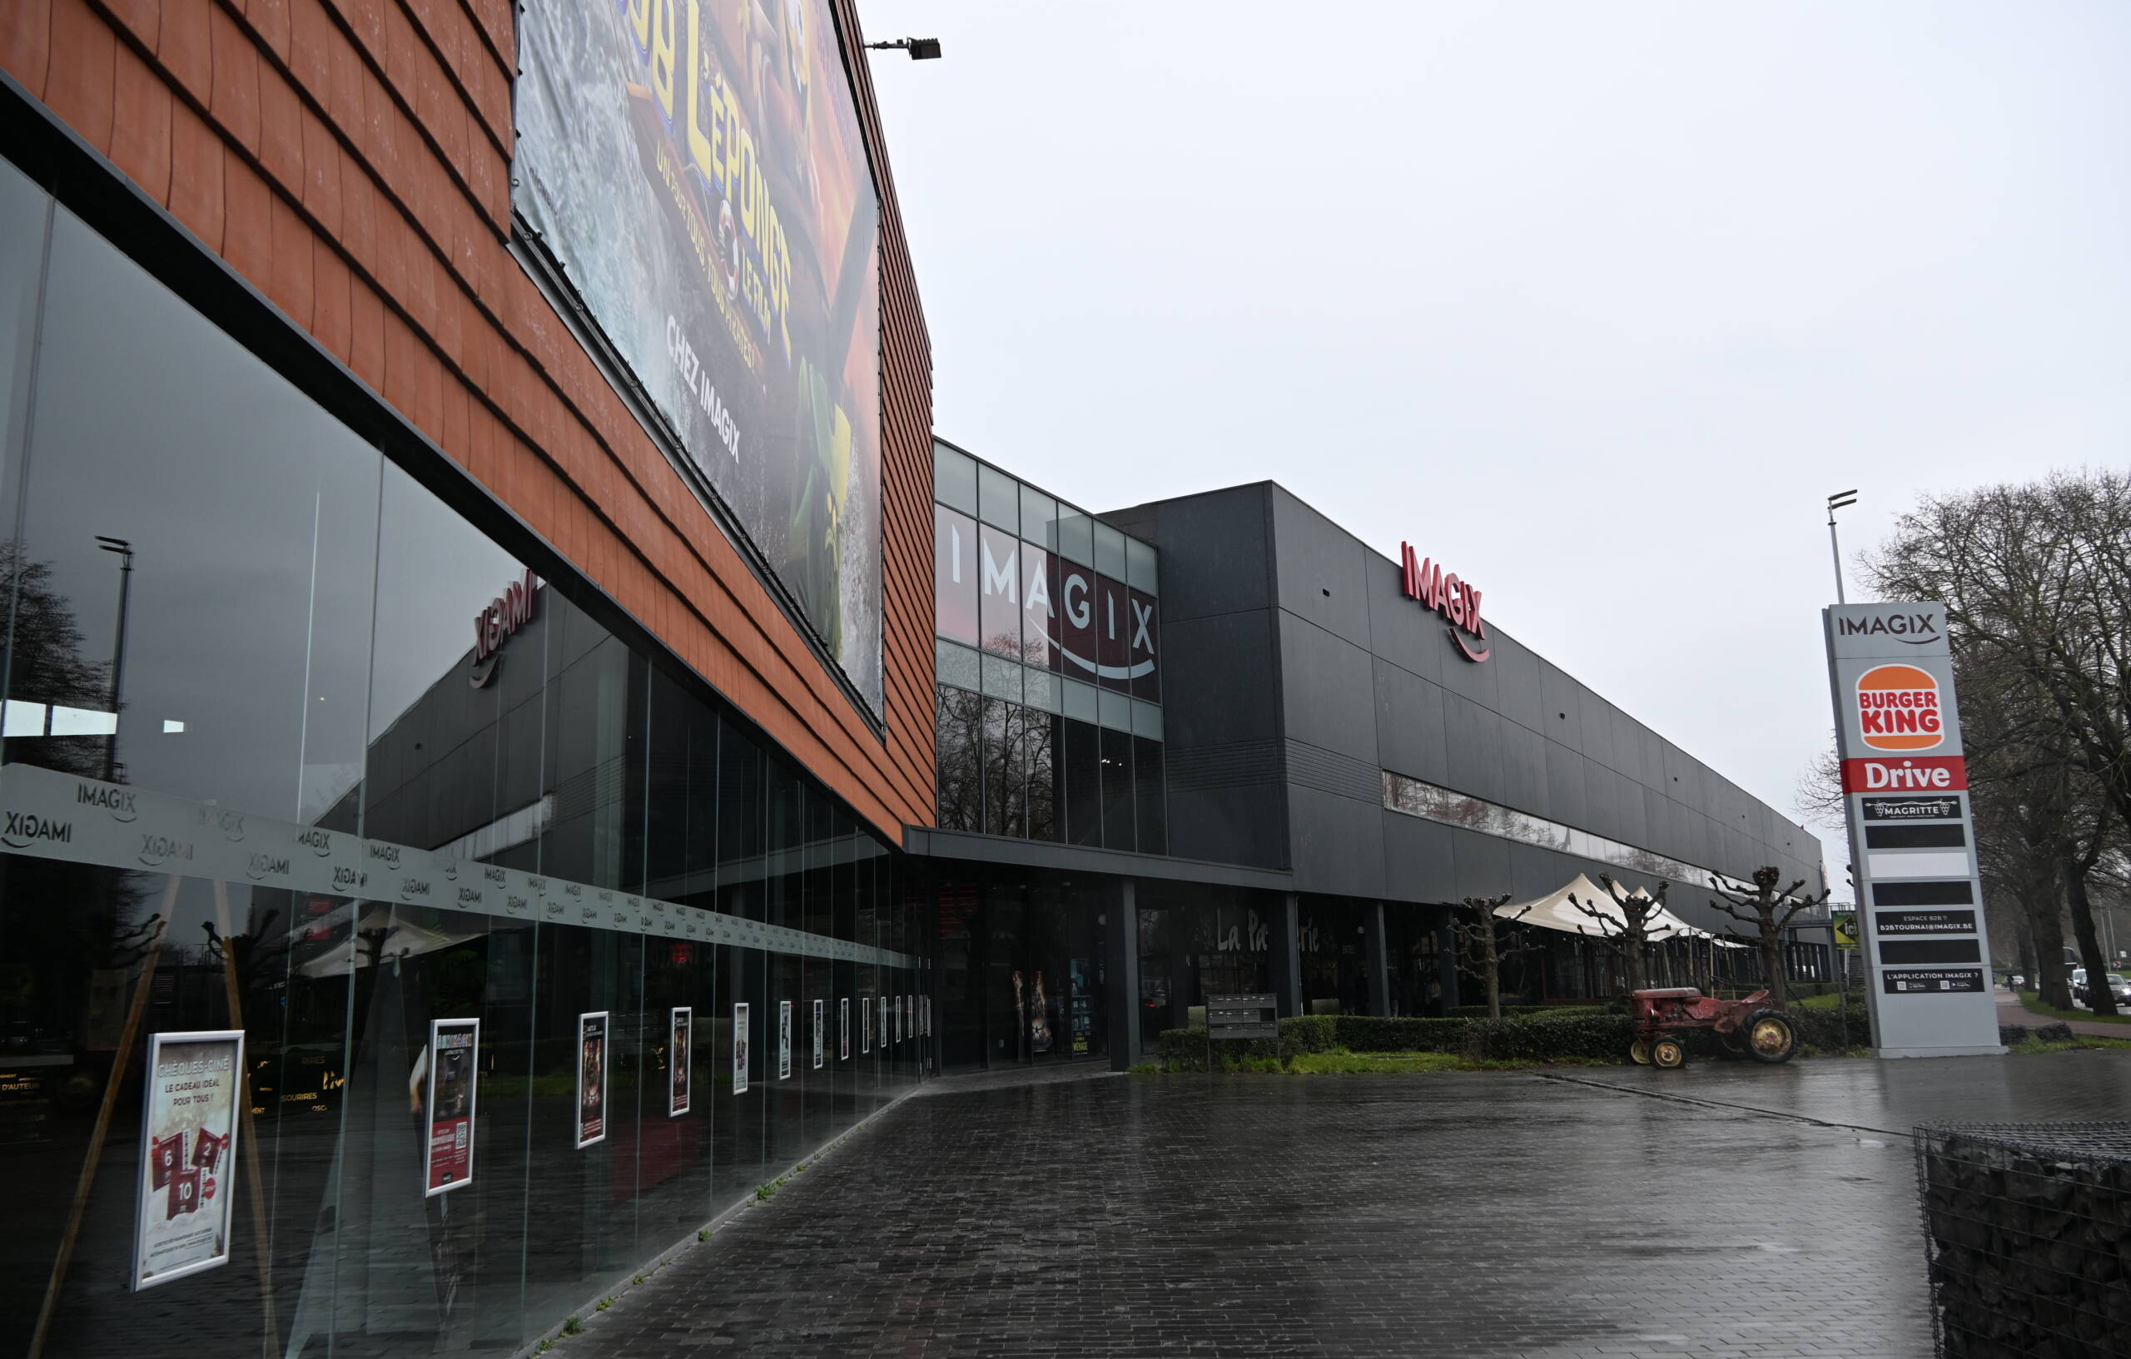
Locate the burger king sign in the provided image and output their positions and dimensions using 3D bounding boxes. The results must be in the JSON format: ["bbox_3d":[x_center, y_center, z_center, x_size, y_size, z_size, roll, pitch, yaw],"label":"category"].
[{"bbox_3d":[14.385,0.491,27.549,1.408,1.526,0.100,-1,-11,0],"label":"burger king sign"}]

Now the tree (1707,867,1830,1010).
[{"bbox_3d":[13.250,5.202,29.921,2.102,3.379,1.955,-1,-11,0],"label":"tree"}]

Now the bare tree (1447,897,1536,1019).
[{"bbox_3d":[7.843,5.405,29.083,1.513,2.946,1.407,-1,-11,0],"label":"bare tree"}]

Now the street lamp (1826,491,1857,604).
[{"bbox_3d":[24.344,1.929,48.127,0.500,15.983,1.000,8,-14,-40],"label":"street lamp"}]

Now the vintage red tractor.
[{"bbox_3d":[10.488,5.606,25.985,2.480,1.270,1.300,-1,-11,-5],"label":"vintage red tractor"}]

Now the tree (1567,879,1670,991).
[{"bbox_3d":[10.576,5.387,30.381,1.813,3.322,1.687,-1,-11,0],"label":"tree"}]

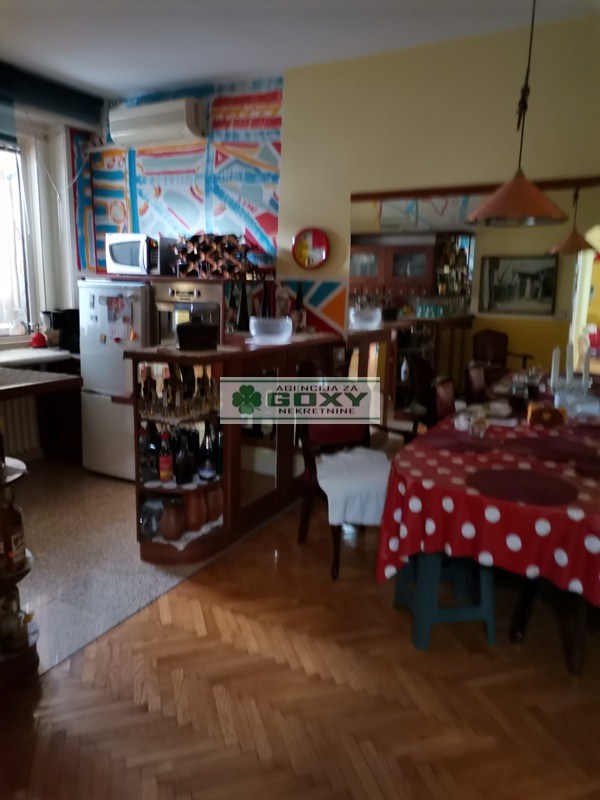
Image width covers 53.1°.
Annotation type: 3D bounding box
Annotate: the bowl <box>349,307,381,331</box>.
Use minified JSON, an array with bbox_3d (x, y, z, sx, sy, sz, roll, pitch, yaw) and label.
[{"bbox_3d":[0.529,-0.654,4.850,0.255,0.160,0.255,1,10,0],"label":"bowl"}]

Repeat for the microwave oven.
[{"bbox_3d":[-1.054,-1.013,4.218,0.465,0.269,0.360,6,12,24],"label":"microwave oven"}]

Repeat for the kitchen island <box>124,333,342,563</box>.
[{"bbox_3d":[-0.292,0.169,3.749,0.441,1.063,1.750,6,12,28],"label":"kitchen island"}]

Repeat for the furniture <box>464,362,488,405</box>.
[{"bbox_3d":[1.436,0.233,4.139,0.520,0.900,0.470,6,12,26],"label":"furniture"}]

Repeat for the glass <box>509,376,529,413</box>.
[{"bbox_3d":[1.179,-0.028,3.233,0.083,0.183,0.083,7,12,28],"label":"glass"}]

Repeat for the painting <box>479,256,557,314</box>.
[{"bbox_3d":[2.478,-1.312,6.855,0.855,0.666,0.040,8,13,30],"label":"painting"}]

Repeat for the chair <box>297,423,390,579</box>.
[{"bbox_3d":[0.282,0.380,3.194,0.460,0.920,0.530,-3,11,-20],"label":"chair"}]

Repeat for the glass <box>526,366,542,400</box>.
[{"bbox_3d":[1.502,-0.106,3.850,0.085,0.190,0.085,6,12,26],"label":"glass"}]

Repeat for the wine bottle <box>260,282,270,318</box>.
[{"bbox_3d":[-0.248,-0.683,4.320,0.080,0.340,0.080,1,10,0],"label":"wine bottle"}]

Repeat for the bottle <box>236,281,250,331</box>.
[{"bbox_3d":[-0.392,-0.641,4.173,0.080,0.337,0.080,7,12,28],"label":"bottle"}]

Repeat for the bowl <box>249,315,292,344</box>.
[{"bbox_3d":[-0.176,-0.427,3.609,0.255,0.155,0.255,1,10,0],"label":"bowl"}]

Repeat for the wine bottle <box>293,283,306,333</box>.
[{"bbox_3d":[0.000,-0.602,3.964,0.080,0.333,0.080,1,11,0],"label":"wine bottle"}]

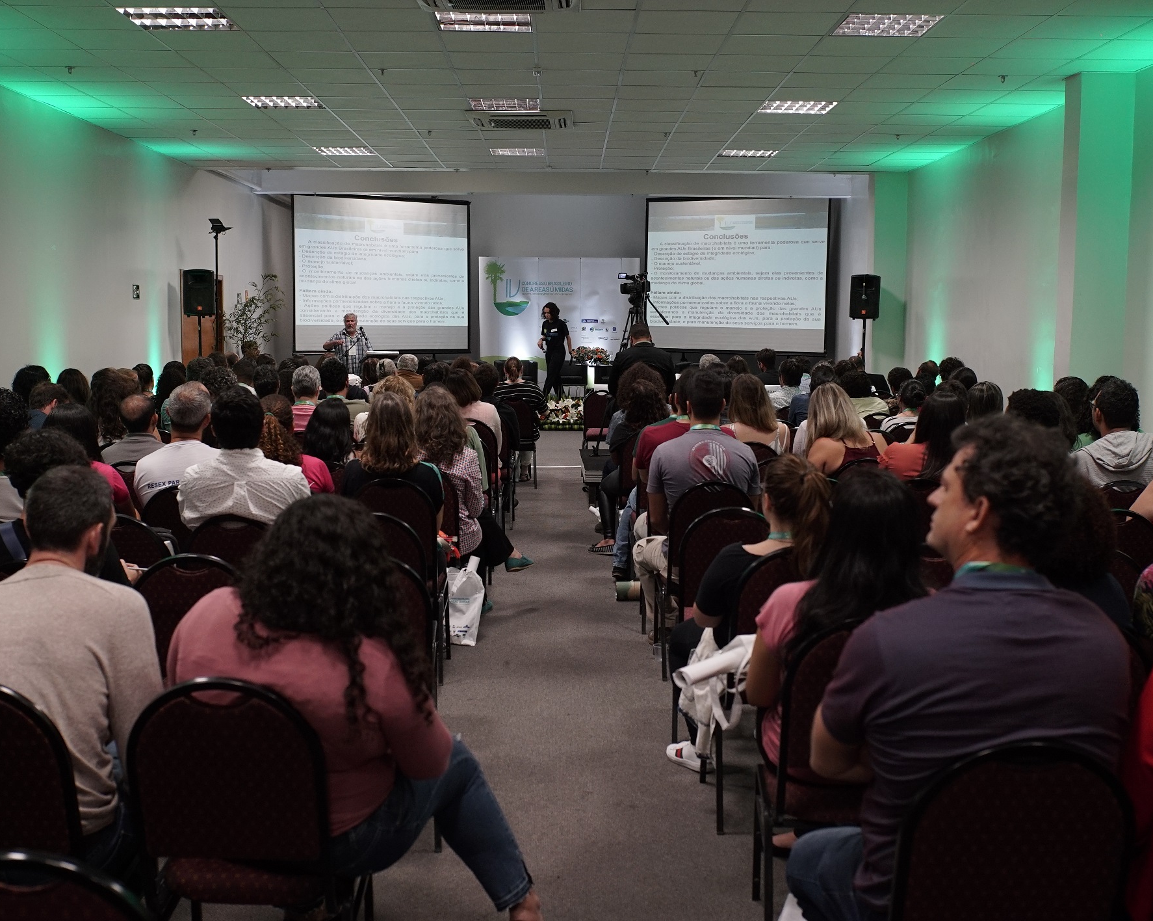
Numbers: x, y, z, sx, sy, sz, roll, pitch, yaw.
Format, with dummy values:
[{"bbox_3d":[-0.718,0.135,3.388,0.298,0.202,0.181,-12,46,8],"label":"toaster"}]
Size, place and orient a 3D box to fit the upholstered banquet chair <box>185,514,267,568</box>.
[{"bbox_3d":[-1.291,0.645,5.315,0.450,0.940,0.560,0,6,0],"label":"upholstered banquet chair"}]

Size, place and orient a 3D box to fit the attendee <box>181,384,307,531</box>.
[{"bbox_3d":[-1.291,0.397,5.457,0.530,1.407,0.750,0,6,0],"label":"attendee"}]

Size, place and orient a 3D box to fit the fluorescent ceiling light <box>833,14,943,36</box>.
[{"bbox_3d":[1.892,-2.695,8.208,0.610,0.070,0.610,0,6,0],"label":"fluorescent ceiling light"}]

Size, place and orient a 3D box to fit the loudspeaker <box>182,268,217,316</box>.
[{"bbox_3d":[-4.125,-1.841,14.701,0.340,0.520,0.330,-1,6,-12],"label":"loudspeaker"}]

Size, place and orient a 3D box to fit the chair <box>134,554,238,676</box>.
[{"bbox_3d":[-1.205,0.733,4.454,0.450,0.940,0.560,0,6,0],"label":"chair"}]

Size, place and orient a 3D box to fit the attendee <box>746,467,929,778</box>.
[{"bbox_3d":[0.705,0.642,3.749,0.500,1.289,0.750,0,6,0],"label":"attendee"}]

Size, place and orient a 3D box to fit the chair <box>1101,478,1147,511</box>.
[{"bbox_3d":[2.473,0.515,6.299,0.440,0.890,0.550,0,6,-6],"label":"chair"}]

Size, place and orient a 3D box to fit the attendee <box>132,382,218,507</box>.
[{"bbox_3d":[-1.633,0.278,6.145,0.520,1.340,0.800,1,6,4],"label":"attendee"}]

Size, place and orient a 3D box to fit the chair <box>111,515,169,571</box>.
[{"bbox_3d":[-1.717,0.645,5.295,0.450,0.940,0.560,0,6,0],"label":"chair"}]

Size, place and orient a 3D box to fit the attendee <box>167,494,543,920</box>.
[{"bbox_3d":[-0.490,0.670,3.182,0.760,1.210,0.900,1,6,9],"label":"attendee"}]

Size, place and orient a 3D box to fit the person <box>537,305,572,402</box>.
[{"bbox_3d":[-0.339,-1.564,20.445,0.500,1.660,0.500,5,7,37],"label":"person"}]

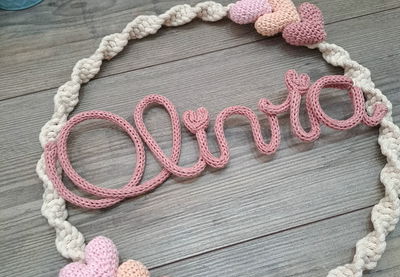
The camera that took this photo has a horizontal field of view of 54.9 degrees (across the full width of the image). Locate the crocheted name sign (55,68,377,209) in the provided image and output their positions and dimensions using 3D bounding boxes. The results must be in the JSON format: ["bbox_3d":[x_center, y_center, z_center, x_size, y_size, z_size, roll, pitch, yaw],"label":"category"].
[{"bbox_3d":[0.016,-0.011,0.339,0.301,0.019,0.094,-14,63,-6],"label":"crocheted name sign"}]

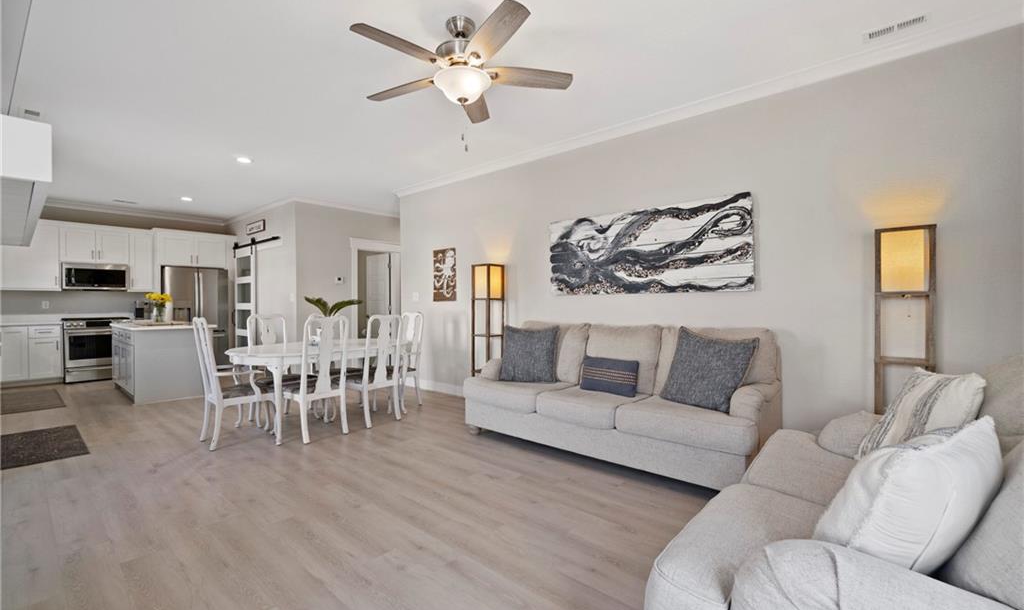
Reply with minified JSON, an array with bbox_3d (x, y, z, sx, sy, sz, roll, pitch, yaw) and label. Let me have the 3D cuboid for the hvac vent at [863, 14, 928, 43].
[{"bbox_3d":[2.243,-1.615,2.496,0.290,0.015,0.130,0,1,41],"label":"hvac vent"}]

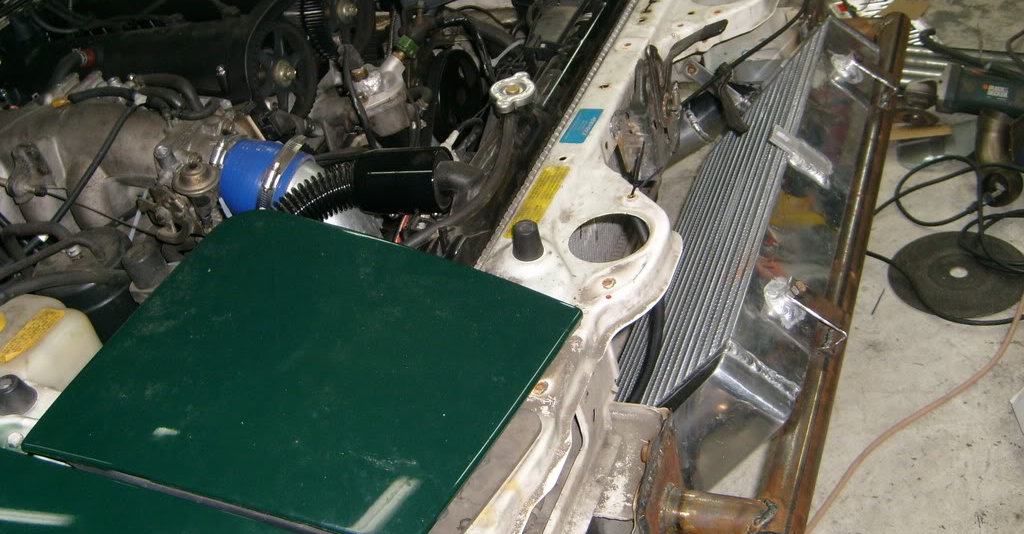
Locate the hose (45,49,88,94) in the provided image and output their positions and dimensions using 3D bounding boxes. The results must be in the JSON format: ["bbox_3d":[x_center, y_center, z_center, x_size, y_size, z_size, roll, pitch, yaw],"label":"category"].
[{"bbox_3d":[-0.541,-0.241,1.263,0.060,0.036,0.024,-29,38,-13],"label":"hose"}]

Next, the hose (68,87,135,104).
[{"bbox_3d":[-0.481,-0.203,1.215,0.089,0.017,0.017,-3,40,20],"label":"hose"}]

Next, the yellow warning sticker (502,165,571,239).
[{"bbox_3d":[0.026,-0.064,1.007,0.027,0.002,0.112,6,43,25],"label":"yellow warning sticker"}]

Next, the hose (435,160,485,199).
[{"bbox_3d":[-0.063,-0.104,1.179,0.071,0.031,0.026,17,49,37],"label":"hose"}]

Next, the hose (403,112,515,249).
[{"bbox_3d":[-0.049,-0.093,1.139,0.034,0.065,0.186,23,53,41],"label":"hose"}]

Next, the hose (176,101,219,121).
[{"bbox_3d":[-0.349,-0.172,1.147,0.057,0.016,0.020,-8,38,14],"label":"hose"}]

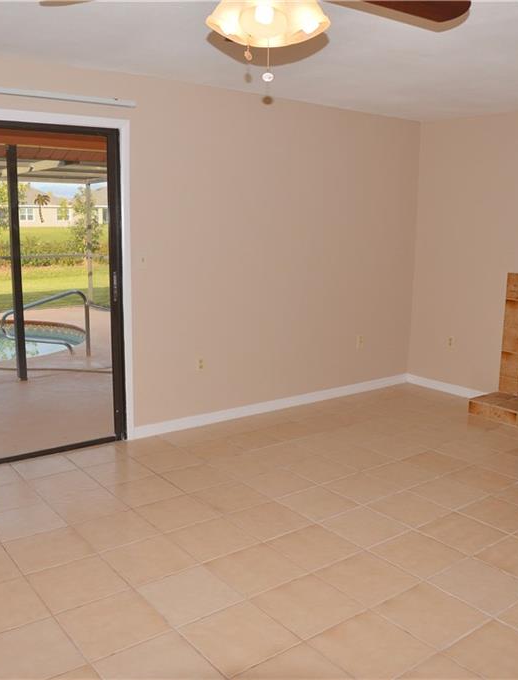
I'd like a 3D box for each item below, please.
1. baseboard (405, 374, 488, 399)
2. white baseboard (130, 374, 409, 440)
[{"bbox_3d":[1.758,0.452,5.745,0.015,0.087,0.986,-7,13,-37],"label":"baseboard"},{"bbox_3d":[0.300,0.516,5.243,2.944,0.087,0.015,-7,13,-37],"label":"white baseboard"}]

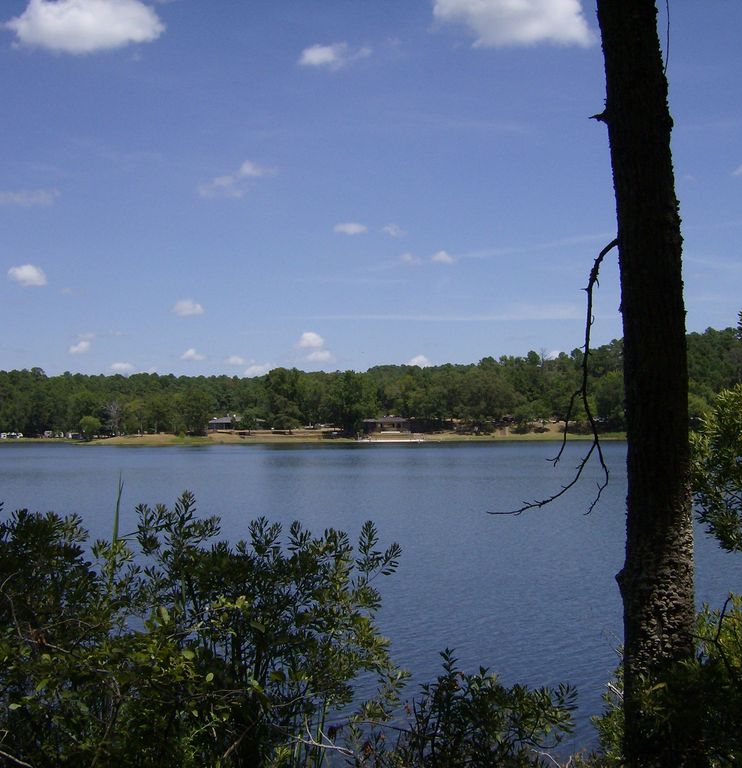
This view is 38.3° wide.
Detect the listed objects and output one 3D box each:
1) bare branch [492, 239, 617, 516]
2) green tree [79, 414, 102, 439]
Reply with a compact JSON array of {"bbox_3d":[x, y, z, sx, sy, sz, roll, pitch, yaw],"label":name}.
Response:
[{"bbox_3d":[0.927,-0.033,5.400,0.630,1.400,0.450,0,-3,0],"label":"bare branch"},{"bbox_3d":[-83.974,12.723,320.000,7.000,7.200,7.000,0,-3,0],"label":"green tree"}]

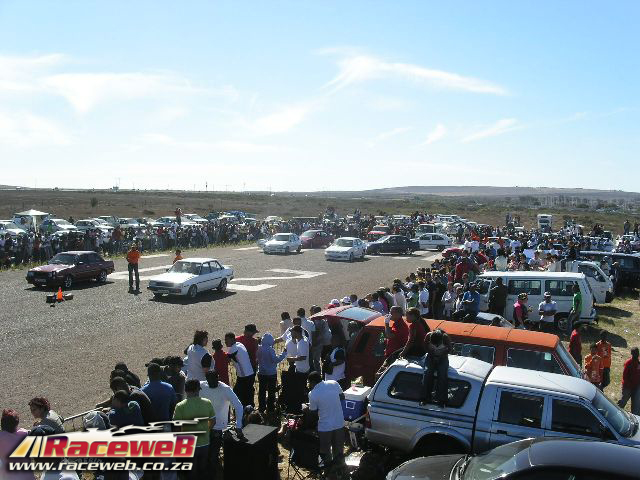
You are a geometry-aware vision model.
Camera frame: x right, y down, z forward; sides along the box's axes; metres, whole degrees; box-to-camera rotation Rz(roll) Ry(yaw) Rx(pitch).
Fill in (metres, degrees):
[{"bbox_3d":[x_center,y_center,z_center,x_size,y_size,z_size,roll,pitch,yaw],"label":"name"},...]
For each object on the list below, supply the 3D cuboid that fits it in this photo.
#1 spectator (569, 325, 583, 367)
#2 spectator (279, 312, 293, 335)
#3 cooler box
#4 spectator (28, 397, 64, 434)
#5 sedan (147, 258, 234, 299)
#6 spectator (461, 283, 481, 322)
[{"bbox_3d":[5.240,2.560,14.409,0.360,1.720,0.480,3,5,41],"label":"spectator"},{"bbox_3d":[-0.771,2.437,15.906,0.450,1.630,0.340,-2,5,-30],"label":"spectator"},{"bbox_3d":[0.560,2.430,10.400,0.300,0.380,0.430,2,4,23],"label":"cooler box"},{"bbox_3d":[-3.236,2.673,8.354,0.320,1.640,0.480,-1,4,-15],"label":"spectator"},{"bbox_3d":[-4.980,1.480,27.750,1.620,1.370,4.100,2,4,22],"label":"sedan"},{"bbox_3d":[4.573,2.137,21.356,0.500,1.700,0.340,2,4,25],"label":"spectator"}]

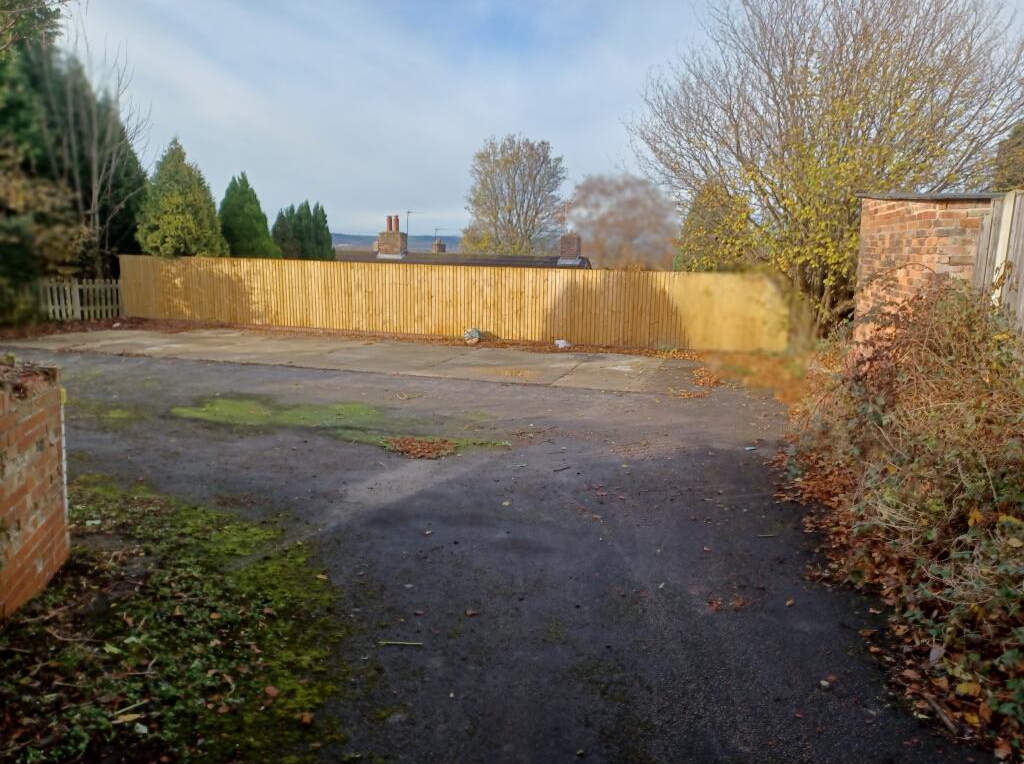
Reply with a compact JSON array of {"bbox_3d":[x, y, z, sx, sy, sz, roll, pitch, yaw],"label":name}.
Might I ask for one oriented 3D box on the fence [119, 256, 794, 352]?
[{"bbox_3d":[-2.576,-2.010,17.993,17.624,1.700,0.100,4,11,17],"label":"fence"}]

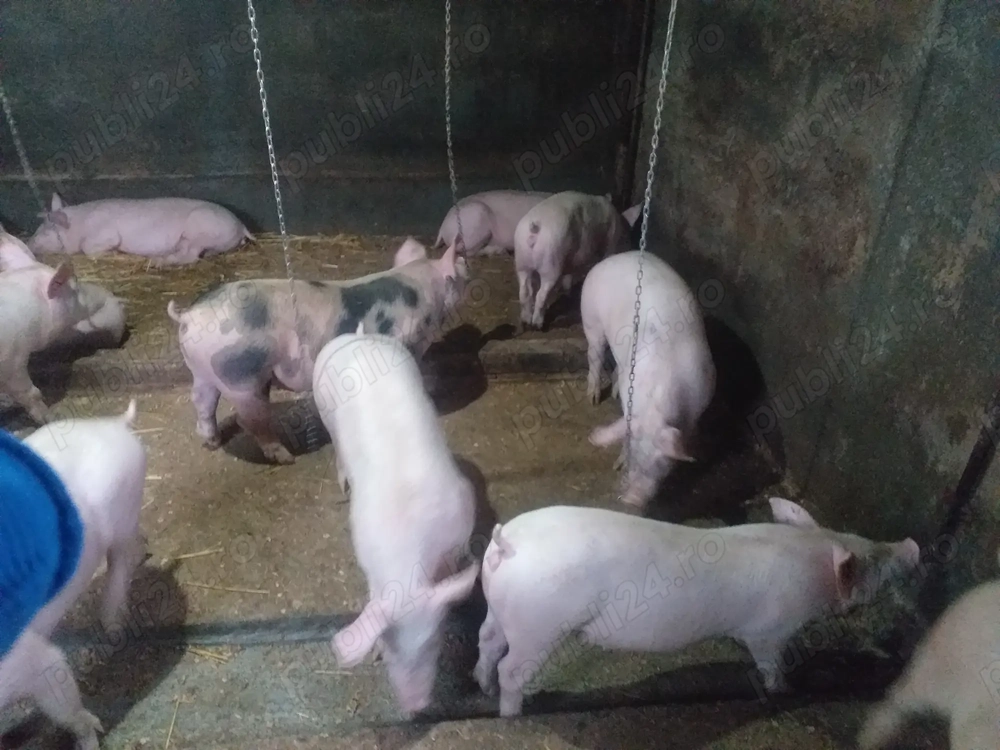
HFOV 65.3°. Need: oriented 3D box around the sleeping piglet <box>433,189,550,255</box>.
[{"bbox_3d":[0.130,-0.689,3.414,0.840,0.280,0.270,0,32,0],"label":"sleeping piglet"}]

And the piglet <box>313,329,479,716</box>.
[{"bbox_3d":[-0.265,0.303,1.864,0.320,0.510,0.880,-8,33,-12],"label":"piglet"}]

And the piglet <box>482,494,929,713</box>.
[{"bbox_3d":[0.395,0.474,1.581,0.880,0.520,0.290,-2,32,-3],"label":"piglet"}]

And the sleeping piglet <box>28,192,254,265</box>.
[{"bbox_3d":[-1.540,-0.666,3.369,0.900,0.290,0.300,0,32,0],"label":"sleeping piglet"}]

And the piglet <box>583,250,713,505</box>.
[{"bbox_3d":[0.440,-0.004,2.356,0.310,0.510,0.820,3,32,4],"label":"piglet"}]

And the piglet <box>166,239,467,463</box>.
[{"bbox_3d":[-0.530,-0.069,2.422,0.880,0.550,0.290,-11,34,-18],"label":"piglet"}]

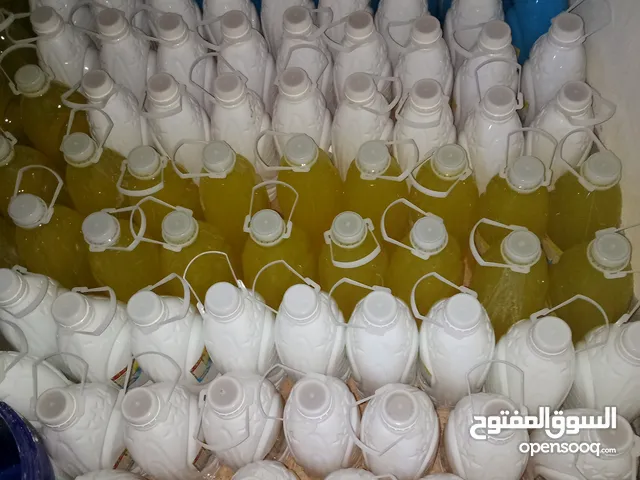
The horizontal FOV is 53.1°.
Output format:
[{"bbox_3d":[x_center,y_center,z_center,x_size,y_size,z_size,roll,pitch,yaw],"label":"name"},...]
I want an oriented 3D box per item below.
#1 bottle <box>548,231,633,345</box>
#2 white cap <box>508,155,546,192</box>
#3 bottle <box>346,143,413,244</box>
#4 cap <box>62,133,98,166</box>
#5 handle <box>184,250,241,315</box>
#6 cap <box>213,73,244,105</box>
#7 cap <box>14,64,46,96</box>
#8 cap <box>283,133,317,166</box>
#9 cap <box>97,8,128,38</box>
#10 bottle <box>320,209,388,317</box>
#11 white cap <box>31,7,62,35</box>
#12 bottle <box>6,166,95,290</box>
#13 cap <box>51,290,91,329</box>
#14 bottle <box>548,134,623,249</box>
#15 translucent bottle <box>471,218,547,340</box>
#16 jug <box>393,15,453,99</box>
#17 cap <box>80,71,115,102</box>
[{"bbox_3d":[0.349,0.086,0.847,0.103,0.290,0.103,-8,58,3],"label":"bottle"},{"bbox_3d":[0.252,-0.081,0.784,0.043,0.021,0.043,-2,59,4],"label":"white cap"},{"bbox_3d":[0.077,-0.035,0.924,0.095,0.285,0.095,-8,59,0],"label":"bottle"},{"bbox_3d":[-0.323,-0.119,0.861,0.042,0.020,0.042,-5,58,0],"label":"cap"},{"bbox_3d":[-0.127,0.049,0.754,0.056,0.008,0.056,-20,84,-9],"label":"handle"},{"bbox_3d":[-0.124,-0.208,0.882,0.043,0.021,0.043,-2,59,4],"label":"cap"},{"bbox_3d":[-0.405,-0.224,0.902,0.042,0.020,0.042,-2,58,2],"label":"cap"},{"bbox_3d":[-0.025,-0.116,0.832,0.042,0.020,0.042,-2,58,2],"label":"cap"},{"bbox_3d":[-0.306,-0.319,0.943,0.041,0.018,0.041,-5,58,0],"label":"cap"},{"bbox_3d":[0.041,0.061,0.893,0.103,0.290,0.103,-5,58,0],"label":"bottle"},{"bbox_3d":[-0.413,-0.328,0.970,0.043,0.021,0.043,-8,59,0],"label":"white cap"},{"bbox_3d":[-0.369,0.039,0.922,0.103,0.290,0.103,-4,58,-3],"label":"bottle"},{"bbox_3d":[-0.288,0.080,0.741,0.043,0.021,0.043,-2,59,4],"label":"cap"},{"bbox_3d":[0.351,-0.016,0.892,0.095,0.285,0.095,-8,59,0],"label":"bottle"},{"bbox_3d":[0.241,0.076,0.851,0.095,0.285,0.095,-8,59,0],"label":"translucent bottle"},{"bbox_3d":[0.158,-0.226,1.024,0.093,0.290,0.100,-5,58,0],"label":"jug"},{"bbox_3d":[-0.311,-0.217,0.902,0.043,0.021,0.043,-8,59,0],"label":"cap"}]

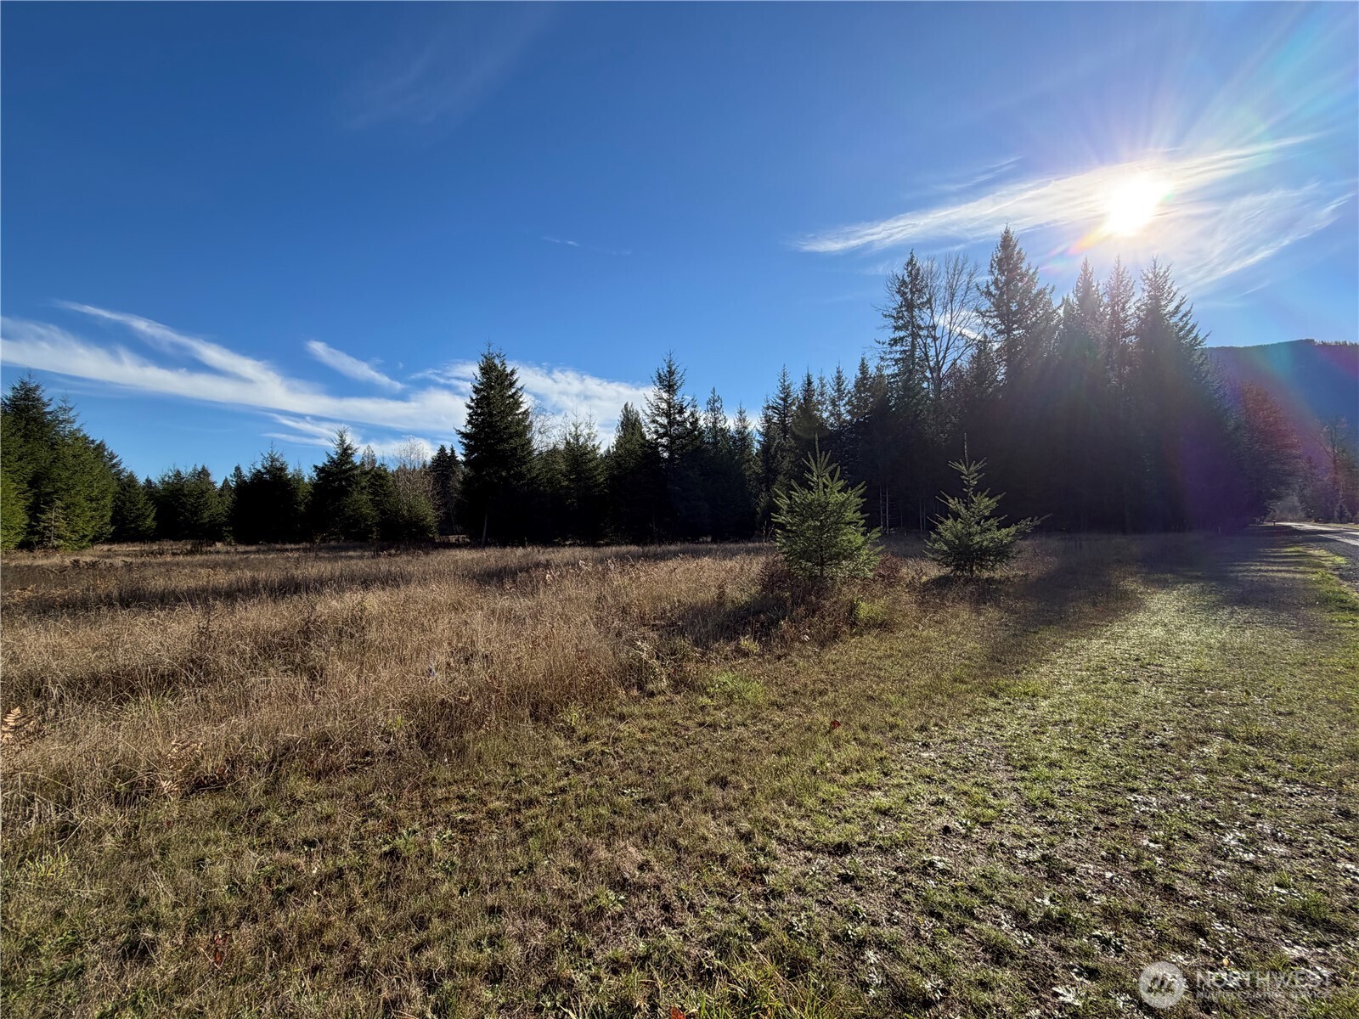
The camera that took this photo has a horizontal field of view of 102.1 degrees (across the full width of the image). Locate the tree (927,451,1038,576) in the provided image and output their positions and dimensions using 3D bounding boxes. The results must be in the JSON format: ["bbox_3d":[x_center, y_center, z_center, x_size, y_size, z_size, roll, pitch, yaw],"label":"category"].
[{"bbox_3d":[7.500,0.040,13.800,2.600,3.300,2.500,-1,-1,29],"label":"tree"}]

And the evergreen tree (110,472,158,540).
[{"bbox_3d":[-45.800,-0.130,46.000,3.600,6.200,3.600,0,-2,-45],"label":"evergreen tree"}]

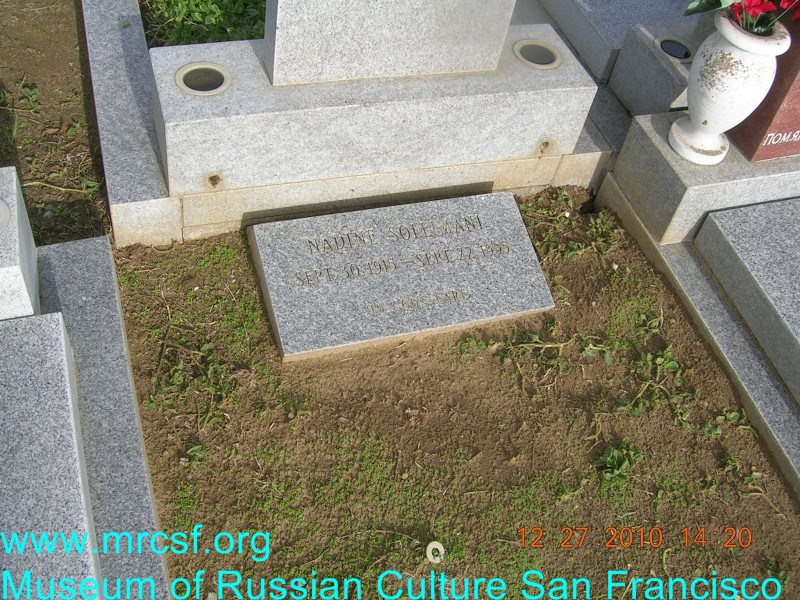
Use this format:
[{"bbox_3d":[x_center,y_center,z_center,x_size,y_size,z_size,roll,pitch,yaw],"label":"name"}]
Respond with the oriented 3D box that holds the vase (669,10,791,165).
[{"bbox_3d":[0.707,-0.458,1.762,0.182,0.306,0.182,-9,53,-18],"label":"vase"}]

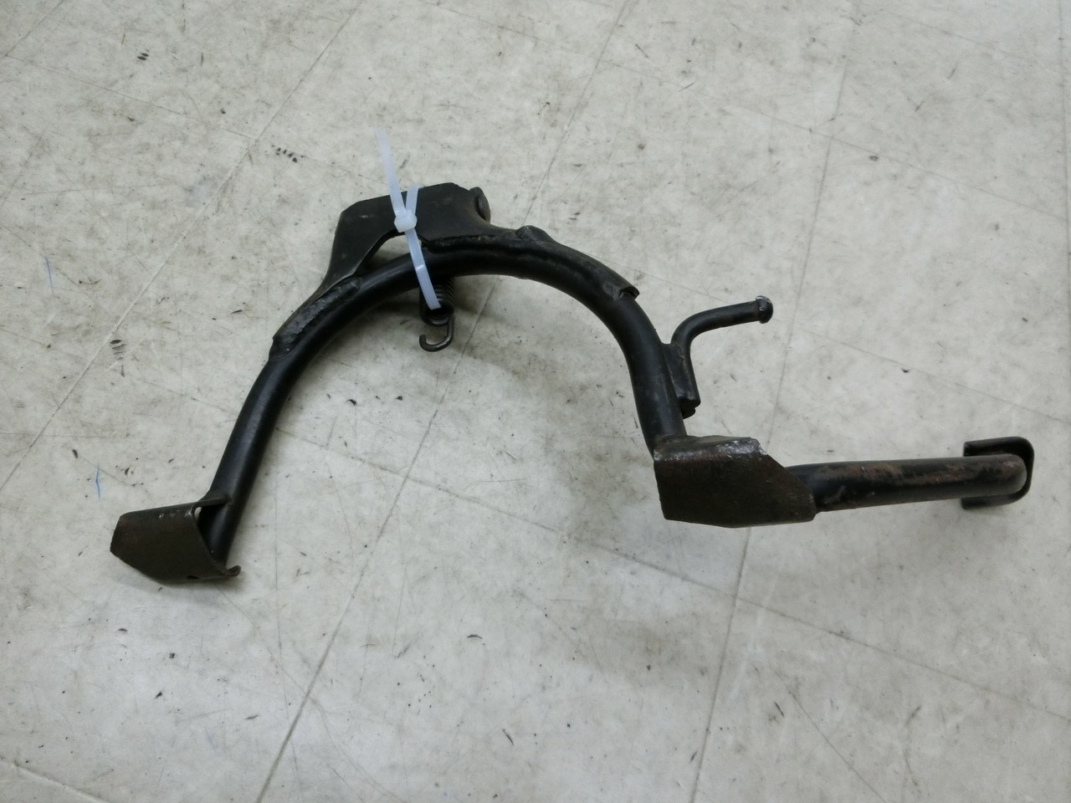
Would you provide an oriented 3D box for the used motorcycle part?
[{"bbox_3d":[0.044,-0.033,0.458,0.547,0.116,0.245,-1,62,-9],"label":"used motorcycle part"}]

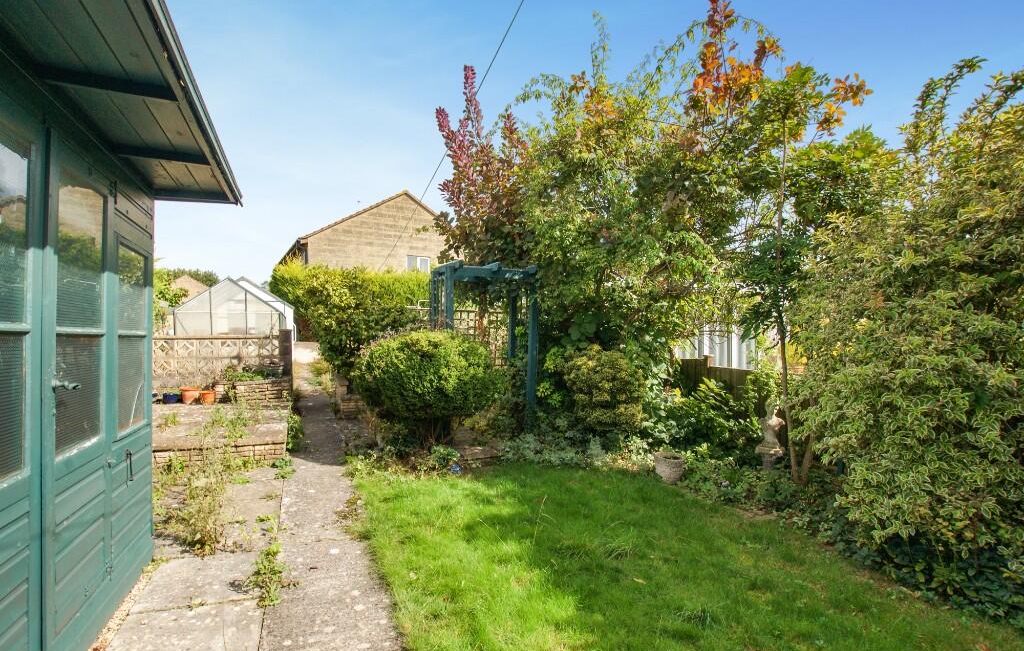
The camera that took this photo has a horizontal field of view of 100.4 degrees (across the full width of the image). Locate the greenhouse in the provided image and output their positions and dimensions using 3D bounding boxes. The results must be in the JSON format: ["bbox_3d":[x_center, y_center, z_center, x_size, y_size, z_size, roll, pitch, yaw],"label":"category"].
[{"bbox_3d":[-6.420,0.061,10.102,1.970,2.100,2.600,1,-2,-22],"label":"greenhouse"}]

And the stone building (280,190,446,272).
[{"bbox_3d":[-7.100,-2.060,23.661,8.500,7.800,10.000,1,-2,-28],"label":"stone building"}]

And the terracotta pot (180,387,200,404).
[{"bbox_3d":[-4.751,1.042,6.300,0.250,0.225,0.250,0,-1,0],"label":"terracotta pot"}]

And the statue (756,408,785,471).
[{"bbox_3d":[2.304,0.998,3.800,0.240,0.650,0.210,0,-2,12],"label":"statue"}]

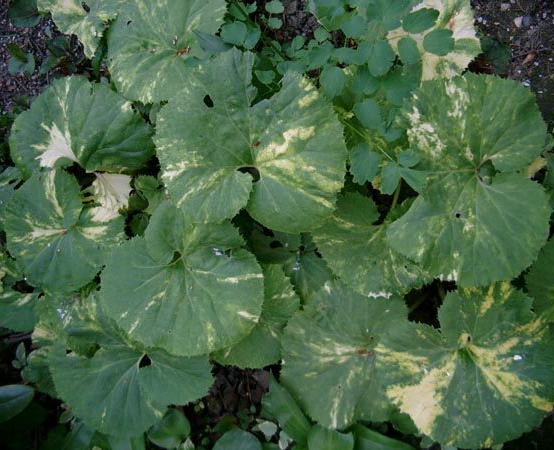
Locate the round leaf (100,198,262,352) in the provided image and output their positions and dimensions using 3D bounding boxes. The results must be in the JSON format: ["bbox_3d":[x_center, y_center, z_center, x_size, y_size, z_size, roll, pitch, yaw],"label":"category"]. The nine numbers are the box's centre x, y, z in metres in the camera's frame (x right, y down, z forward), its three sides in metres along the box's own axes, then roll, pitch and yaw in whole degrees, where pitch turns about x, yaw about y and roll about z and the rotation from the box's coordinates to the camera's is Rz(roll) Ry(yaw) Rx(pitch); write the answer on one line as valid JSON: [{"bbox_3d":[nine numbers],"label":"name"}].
[{"bbox_3d":[-0.110,0.063,0.740,0.190,0.045,0.185,-37,75,-14],"label":"round leaf"}]

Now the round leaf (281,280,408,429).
[{"bbox_3d":[0.112,0.188,0.940,0.215,0.040,0.220,0,67,0],"label":"round leaf"}]

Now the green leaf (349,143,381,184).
[{"bbox_3d":[0.115,-0.080,0.830,0.041,0.013,0.054,15,67,6],"label":"green leaf"}]

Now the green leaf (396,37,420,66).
[{"bbox_3d":[0.182,-0.241,0.890,0.030,0.011,0.039,-5,66,-2],"label":"green leaf"}]

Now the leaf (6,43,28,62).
[{"bbox_3d":[-0.426,-0.282,1.050,0.040,0.012,0.026,41,68,12],"label":"leaf"}]

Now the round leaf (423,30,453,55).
[{"bbox_3d":[0.227,-0.255,0.900,0.044,0.012,0.037,-11,67,-5],"label":"round leaf"}]

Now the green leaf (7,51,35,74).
[{"bbox_3d":[-0.506,-0.320,1.270,0.055,0.012,0.052,-10,64,-5],"label":"green leaf"}]

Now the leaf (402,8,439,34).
[{"bbox_3d":[0.246,-0.349,1.100,0.064,0.010,0.042,-26,66,-12],"label":"leaf"}]

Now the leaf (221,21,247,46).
[{"bbox_3d":[-0.076,-0.343,1.150,0.046,0.010,0.048,-28,66,-13],"label":"leaf"}]

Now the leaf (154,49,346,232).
[{"bbox_3d":[-0.041,-0.125,0.950,0.285,0.055,0.285,3,71,1],"label":"leaf"}]

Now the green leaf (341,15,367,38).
[{"bbox_3d":[0.135,-0.347,1.120,0.045,0.010,0.047,5,63,3],"label":"green leaf"}]

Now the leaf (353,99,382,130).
[{"bbox_3d":[0.121,-0.146,0.850,0.037,0.012,0.042,-32,70,-13],"label":"leaf"}]

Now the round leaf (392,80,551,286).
[{"bbox_3d":[0.240,-0.056,0.800,0.205,0.055,0.270,0,74,3],"label":"round leaf"}]

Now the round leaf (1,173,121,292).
[{"bbox_3d":[-0.272,0.008,0.820,0.152,0.040,0.150,35,70,11],"label":"round leaf"}]

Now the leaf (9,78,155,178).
[{"bbox_3d":[-0.320,-0.160,1.050,0.235,0.060,0.190,5,62,3],"label":"leaf"}]

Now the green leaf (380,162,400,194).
[{"bbox_3d":[0.146,-0.060,0.830,0.026,0.010,0.043,17,67,7],"label":"green leaf"}]

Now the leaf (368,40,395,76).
[{"bbox_3d":[0.144,-0.229,0.880,0.037,0.013,0.051,-2,66,-1],"label":"leaf"}]

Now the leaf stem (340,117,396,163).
[{"bbox_3d":[0.150,-0.141,1.060,0.120,0.008,0.008,39,85,15],"label":"leaf stem"}]

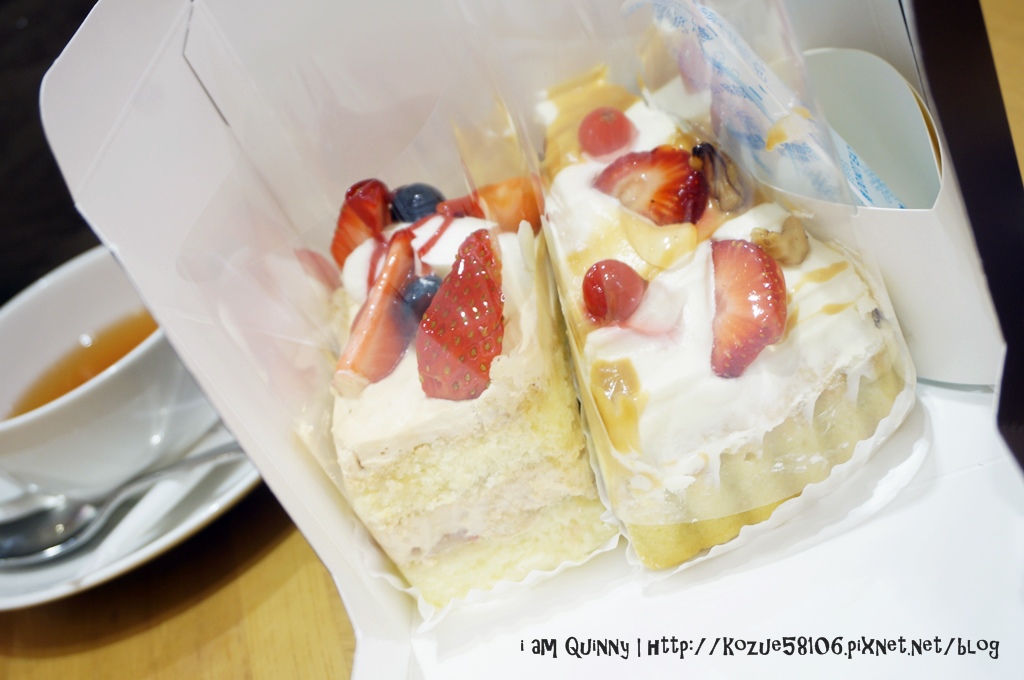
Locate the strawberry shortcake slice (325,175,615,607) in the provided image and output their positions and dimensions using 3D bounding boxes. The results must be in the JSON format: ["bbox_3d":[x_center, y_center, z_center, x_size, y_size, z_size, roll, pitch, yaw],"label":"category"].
[{"bbox_3d":[-0.011,0.006,0.268,0.044,0.069,0.070,-18,36,4],"label":"strawberry shortcake slice"}]

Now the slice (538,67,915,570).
[{"bbox_3d":[0.040,-0.015,0.280,0.071,0.057,0.105,-22,36,-2],"label":"slice"}]

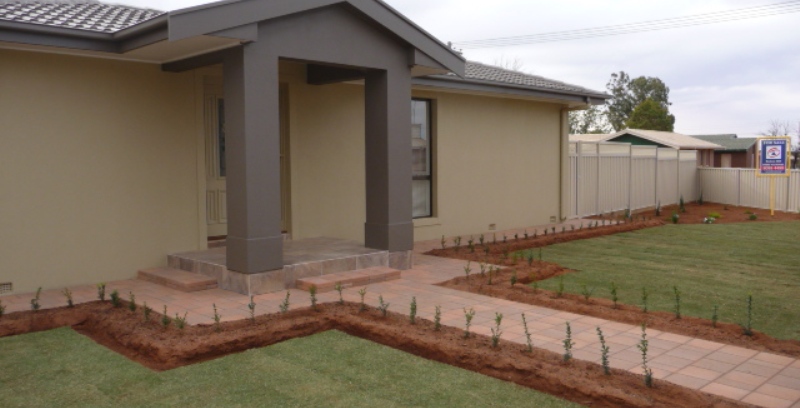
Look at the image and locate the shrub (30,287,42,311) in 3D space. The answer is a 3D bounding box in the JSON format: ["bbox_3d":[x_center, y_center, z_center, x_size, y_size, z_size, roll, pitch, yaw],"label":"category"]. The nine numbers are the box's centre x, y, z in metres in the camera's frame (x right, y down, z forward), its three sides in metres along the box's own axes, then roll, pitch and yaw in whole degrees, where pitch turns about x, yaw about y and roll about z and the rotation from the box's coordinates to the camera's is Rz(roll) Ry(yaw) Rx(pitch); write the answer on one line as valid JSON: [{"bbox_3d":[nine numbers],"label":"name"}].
[{"bbox_3d":[-3.416,0.892,6.073,0.103,0.228,0.103,-4,5,-44],"label":"shrub"}]

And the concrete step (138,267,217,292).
[{"bbox_3d":[-2.606,0.869,7.519,0.363,0.083,1.338,-4,5,-44],"label":"concrete step"}]

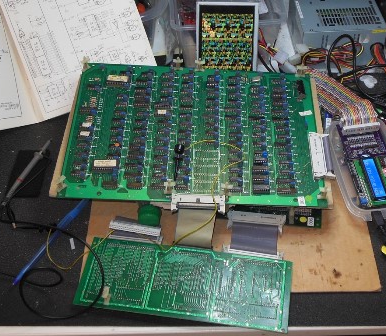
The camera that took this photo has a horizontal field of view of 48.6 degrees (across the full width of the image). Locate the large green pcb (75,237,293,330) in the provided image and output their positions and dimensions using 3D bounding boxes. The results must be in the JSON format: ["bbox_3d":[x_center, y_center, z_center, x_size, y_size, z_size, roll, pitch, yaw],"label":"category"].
[{"bbox_3d":[-0.011,0.149,0.551,0.269,0.015,0.090,6,59,6],"label":"large green pcb"}]

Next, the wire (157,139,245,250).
[{"bbox_3d":[0.009,0.038,0.559,0.112,0.062,0.132,1,60,0],"label":"wire"}]

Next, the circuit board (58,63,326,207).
[{"bbox_3d":[0.005,-0.058,0.616,0.358,0.020,0.229,2,62,-1],"label":"circuit board"}]

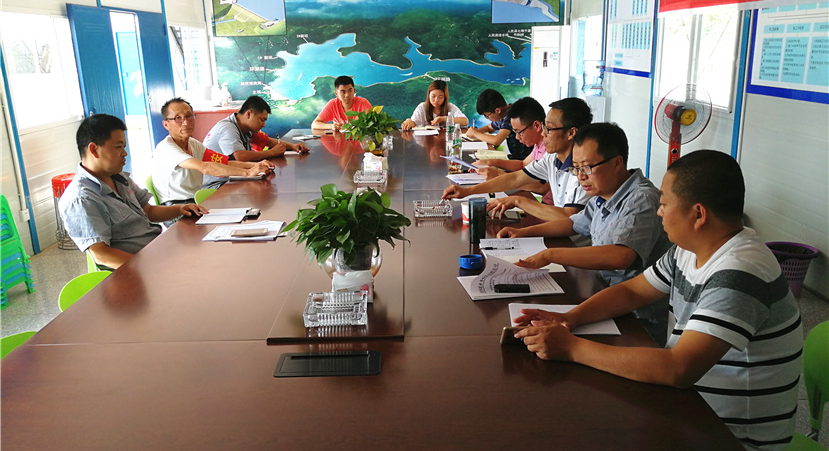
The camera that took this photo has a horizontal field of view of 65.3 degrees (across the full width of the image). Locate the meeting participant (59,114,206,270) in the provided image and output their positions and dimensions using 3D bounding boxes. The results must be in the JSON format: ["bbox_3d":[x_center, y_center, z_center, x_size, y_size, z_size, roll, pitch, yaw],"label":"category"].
[{"bbox_3d":[-1.282,0.167,2.879,0.650,1.305,0.600,1,16,8],"label":"meeting participant"}]

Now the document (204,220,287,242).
[{"bbox_3d":[-0.744,0.028,2.851,0.300,0.012,0.235,-1,16,2],"label":"document"}]

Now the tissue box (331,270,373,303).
[{"bbox_3d":[-0.196,0.189,2.033,0.125,0.100,0.070,-3,16,-6],"label":"tissue box"}]

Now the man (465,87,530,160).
[{"bbox_3d":[0.717,-0.521,5.268,0.640,1.150,0.520,1,16,9],"label":"man"}]

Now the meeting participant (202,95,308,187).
[{"bbox_3d":[-1.168,-0.311,4.679,0.700,1.225,0.580,-3,16,-3],"label":"meeting participant"}]

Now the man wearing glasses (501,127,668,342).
[{"bbox_3d":[0.656,0.253,2.349,0.600,1.260,0.520,-5,16,-12],"label":"man wearing glasses"}]

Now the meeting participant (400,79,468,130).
[{"bbox_3d":[0.202,-0.801,6.276,0.570,1.203,0.580,-1,16,1],"label":"meeting participant"}]

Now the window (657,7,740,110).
[{"bbox_3d":[2.455,-1.490,5.699,0.080,0.850,1.620,-2,16,-1],"label":"window"}]

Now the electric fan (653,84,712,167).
[{"bbox_3d":[1.783,-0.361,4.501,0.420,1.245,0.400,-5,16,-12],"label":"electric fan"}]

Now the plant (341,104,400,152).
[{"bbox_3d":[-0.316,-0.686,4.603,0.430,0.350,0.410,-2,16,-1],"label":"plant"}]

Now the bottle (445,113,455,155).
[{"bbox_3d":[0.250,-0.672,4.700,0.066,0.258,0.066,-2,16,-1],"label":"bottle"}]

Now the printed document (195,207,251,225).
[{"bbox_3d":[-0.910,-0.045,3.116,0.215,0.013,0.280,-2,16,1],"label":"printed document"}]

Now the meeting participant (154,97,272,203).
[{"bbox_3d":[-1.281,-0.169,4.037,0.740,1.240,0.520,3,16,15],"label":"meeting participant"}]

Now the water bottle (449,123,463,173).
[{"bbox_3d":[0.305,-0.603,4.550,0.064,0.232,0.064,-2,16,0],"label":"water bottle"}]

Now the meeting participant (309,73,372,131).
[{"bbox_3d":[-0.674,-0.816,6.310,0.570,1.265,0.580,-3,16,-5],"label":"meeting participant"}]

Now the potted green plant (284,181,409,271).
[{"bbox_3d":[-0.219,0.035,2.155,0.410,0.335,0.380,-2,16,0],"label":"potted green plant"}]

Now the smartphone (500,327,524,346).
[{"bbox_3d":[0.304,0.283,1.696,0.152,0.072,0.009,-4,46,-8],"label":"smartphone"}]

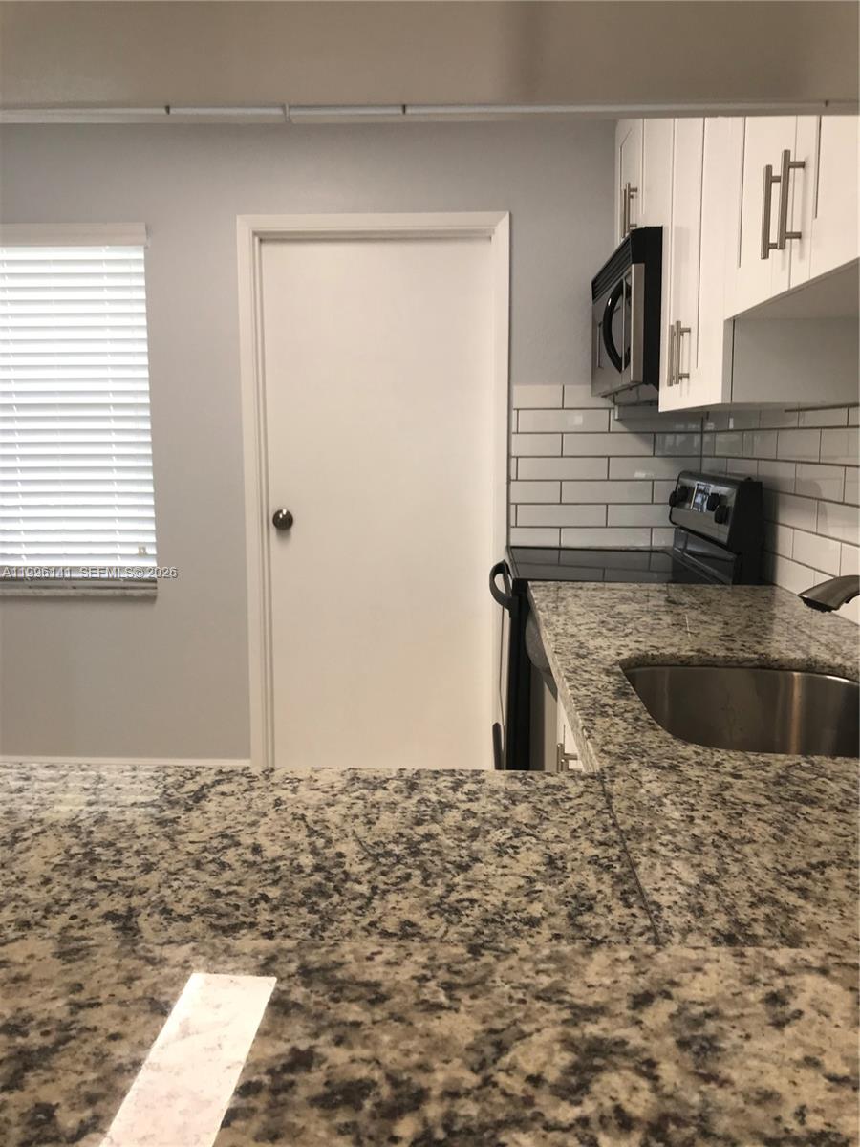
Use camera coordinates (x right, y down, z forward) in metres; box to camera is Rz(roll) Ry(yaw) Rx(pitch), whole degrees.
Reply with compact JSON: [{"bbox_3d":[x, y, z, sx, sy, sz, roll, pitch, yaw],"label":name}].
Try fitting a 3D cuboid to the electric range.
[{"bbox_3d":[0.529,0.291,2.833,0.707,1.177,0.765,0,8,3],"label":"electric range"}]

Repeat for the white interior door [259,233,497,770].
[{"bbox_3d":[-0.181,-0.170,3.285,0.810,1.965,0.042,0,8,3],"label":"white interior door"}]

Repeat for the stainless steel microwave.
[{"bbox_3d":[0.690,-0.707,2.674,0.410,0.410,0.765,0,8,3],"label":"stainless steel microwave"}]

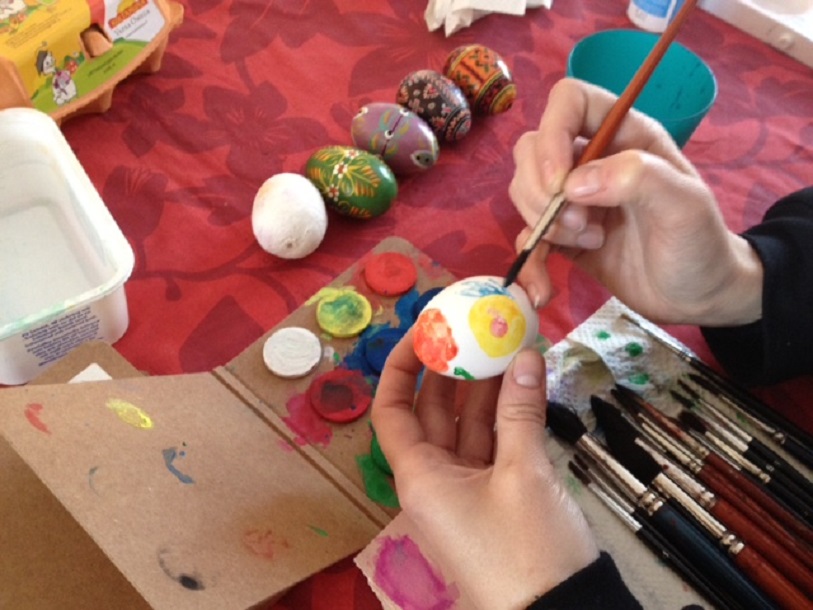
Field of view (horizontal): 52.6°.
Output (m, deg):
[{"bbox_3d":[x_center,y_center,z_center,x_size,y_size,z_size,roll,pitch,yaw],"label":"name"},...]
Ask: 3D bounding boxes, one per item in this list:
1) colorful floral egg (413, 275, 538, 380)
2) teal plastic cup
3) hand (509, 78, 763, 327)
[{"bbox_3d":[0.030,0.010,0.355,0.056,0.044,0.044,-15,90,6],"label":"colorful floral egg"},{"bbox_3d":[0.128,-0.100,0.496,0.082,0.098,0.082,7,52,0],"label":"teal plastic cup"},{"bbox_3d":[0.104,-0.046,0.373,0.124,0.085,0.082,19,53,-4],"label":"hand"}]

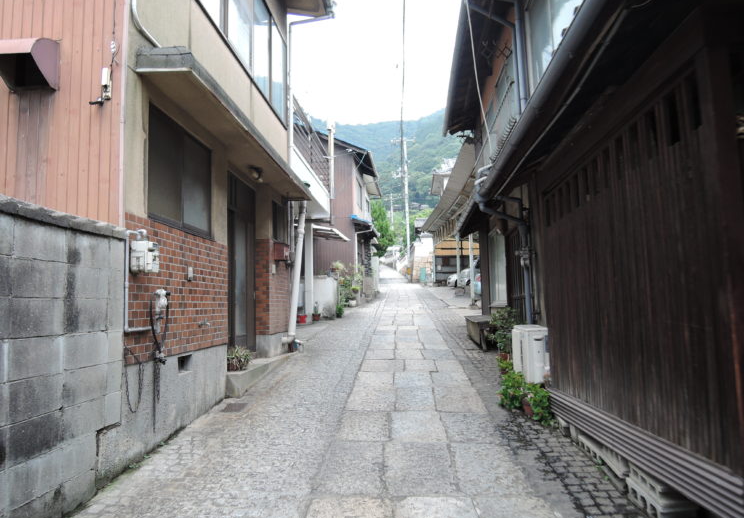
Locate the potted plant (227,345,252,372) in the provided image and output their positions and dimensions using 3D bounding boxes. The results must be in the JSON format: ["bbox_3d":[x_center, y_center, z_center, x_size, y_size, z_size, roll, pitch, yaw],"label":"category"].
[{"bbox_3d":[-1.498,1.108,5.754,0.300,0.260,0.310,-1,-5,4],"label":"potted plant"}]

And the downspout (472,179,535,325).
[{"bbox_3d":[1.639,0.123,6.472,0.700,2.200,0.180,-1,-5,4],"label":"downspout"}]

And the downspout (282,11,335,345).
[{"bbox_3d":[-1.021,-1.338,8.424,0.860,5.580,0.280,-1,-5,4],"label":"downspout"}]

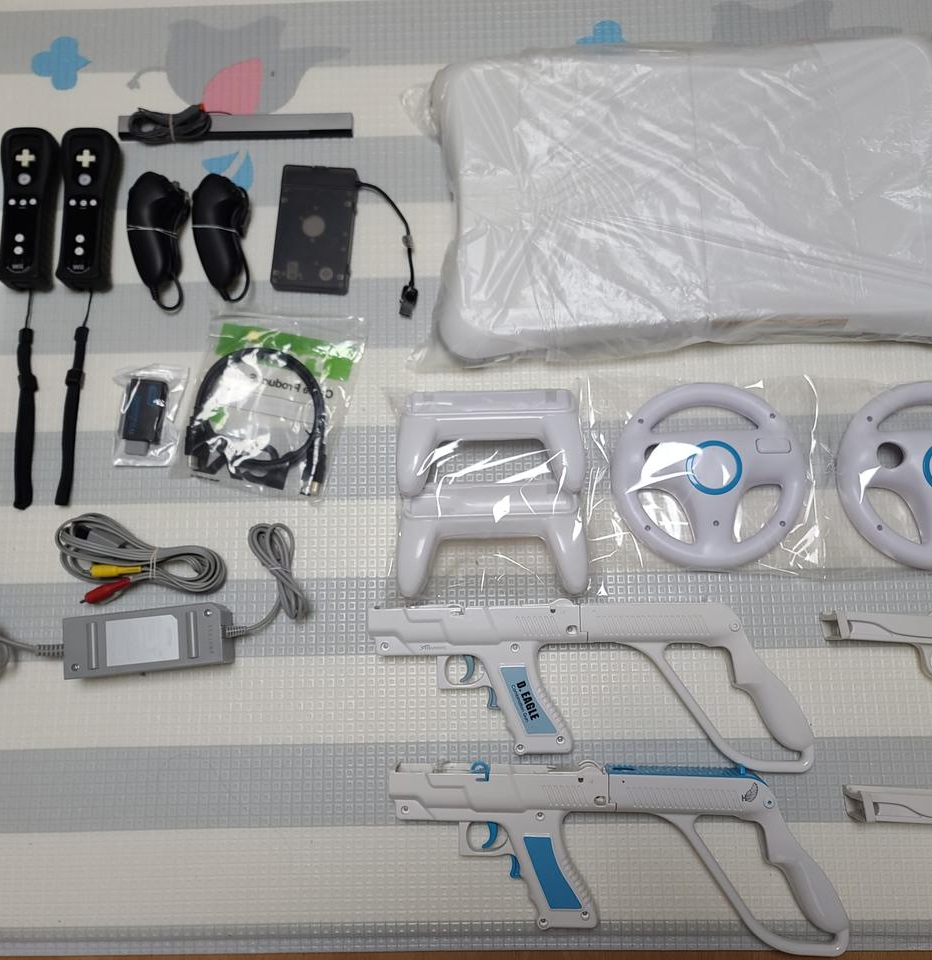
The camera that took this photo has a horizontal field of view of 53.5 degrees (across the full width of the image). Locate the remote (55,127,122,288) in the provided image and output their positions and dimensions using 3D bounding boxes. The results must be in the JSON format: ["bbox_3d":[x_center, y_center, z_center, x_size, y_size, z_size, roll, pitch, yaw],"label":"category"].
[{"bbox_3d":[-0.375,-0.269,0.921,0.048,0.040,0.161,-1,80,1],"label":"remote"}]

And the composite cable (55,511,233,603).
[{"bbox_3d":[-0.306,0.072,0.870,0.164,0.022,0.085,-1,80,1],"label":"composite cable"}]

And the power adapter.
[{"bbox_3d":[-0.292,0.149,0.864,0.153,0.036,0.056,-6,81,0],"label":"power adapter"}]

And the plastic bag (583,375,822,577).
[{"bbox_3d":[0.231,-0.005,0.878,0.239,0.040,0.197,-1,81,1],"label":"plastic bag"}]

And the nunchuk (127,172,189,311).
[{"bbox_3d":[-0.302,-0.239,0.913,0.052,0.042,0.130,-9,80,0],"label":"nunchuk"}]

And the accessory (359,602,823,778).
[{"bbox_3d":[0.114,0.188,0.846,0.400,0.047,0.157,-1,81,1],"label":"accessory"}]

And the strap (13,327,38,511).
[{"bbox_3d":[-0.431,-0.062,0.903,0.023,0.008,0.184,-5,80,1],"label":"strap"}]

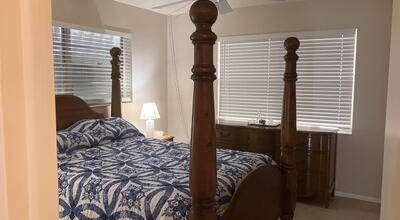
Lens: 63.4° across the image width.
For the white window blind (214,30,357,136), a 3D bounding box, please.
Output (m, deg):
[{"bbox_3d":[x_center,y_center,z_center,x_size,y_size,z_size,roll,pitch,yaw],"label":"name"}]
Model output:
[{"bbox_3d":[1.064,-0.395,4.320,1.813,1.235,0.070,3,6,30],"label":"white window blind"}]

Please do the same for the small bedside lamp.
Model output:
[{"bbox_3d":[-0.694,0.140,4.565,0.280,0.492,0.280,0,5,0],"label":"small bedside lamp"}]

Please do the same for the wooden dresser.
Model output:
[{"bbox_3d":[0.887,0.631,4.194,1.610,0.854,0.490,3,6,30],"label":"wooden dresser"}]

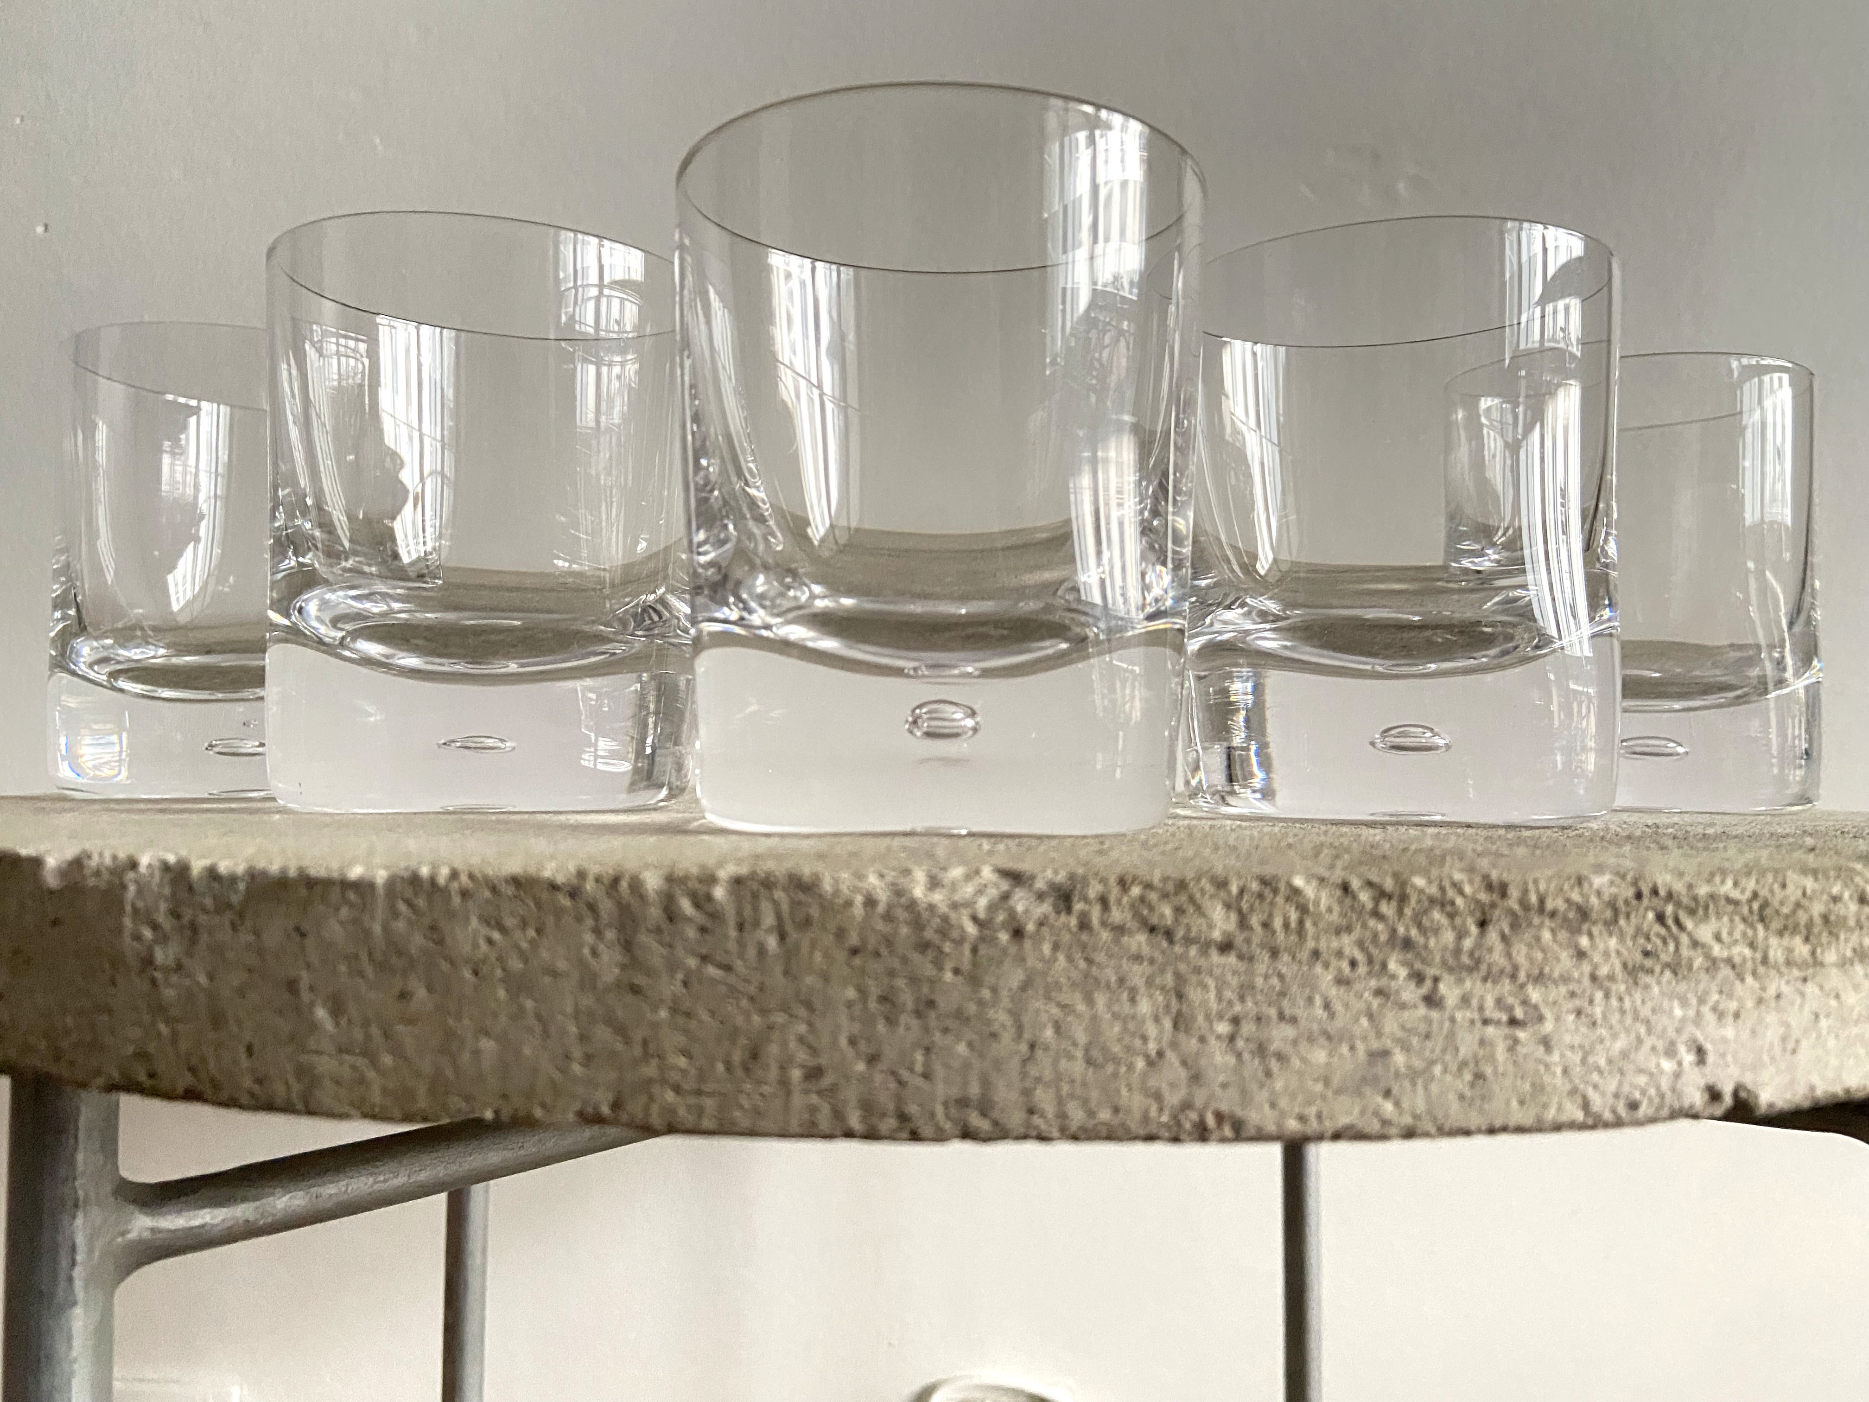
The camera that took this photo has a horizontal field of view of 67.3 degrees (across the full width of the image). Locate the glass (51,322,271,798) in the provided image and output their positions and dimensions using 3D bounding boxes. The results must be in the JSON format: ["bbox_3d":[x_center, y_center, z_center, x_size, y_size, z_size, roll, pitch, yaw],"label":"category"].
[{"bbox_3d":[-0.156,-0.028,0.322,0.079,0.096,0.079,1,-2,0],"label":"glass"}]

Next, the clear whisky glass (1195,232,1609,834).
[{"bbox_3d":[0.085,-0.028,0.264,0.079,0.098,0.079,1,-2,0],"label":"clear whisky glass"}]

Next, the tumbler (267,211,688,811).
[{"bbox_3d":[-0.084,-0.030,0.268,0.079,0.099,0.079,1,-2,0],"label":"tumbler"}]

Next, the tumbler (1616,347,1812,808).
[{"bbox_3d":[0.162,-0.024,0.330,0.078,0.095,0.078,1,-2,0],"label":"tumbler"}]

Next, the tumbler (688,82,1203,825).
[{"bbox_3d":[0.001,-0.030,0.223,0.081,0.100,0.081,1,-2,0],"label":"tumbler"}]

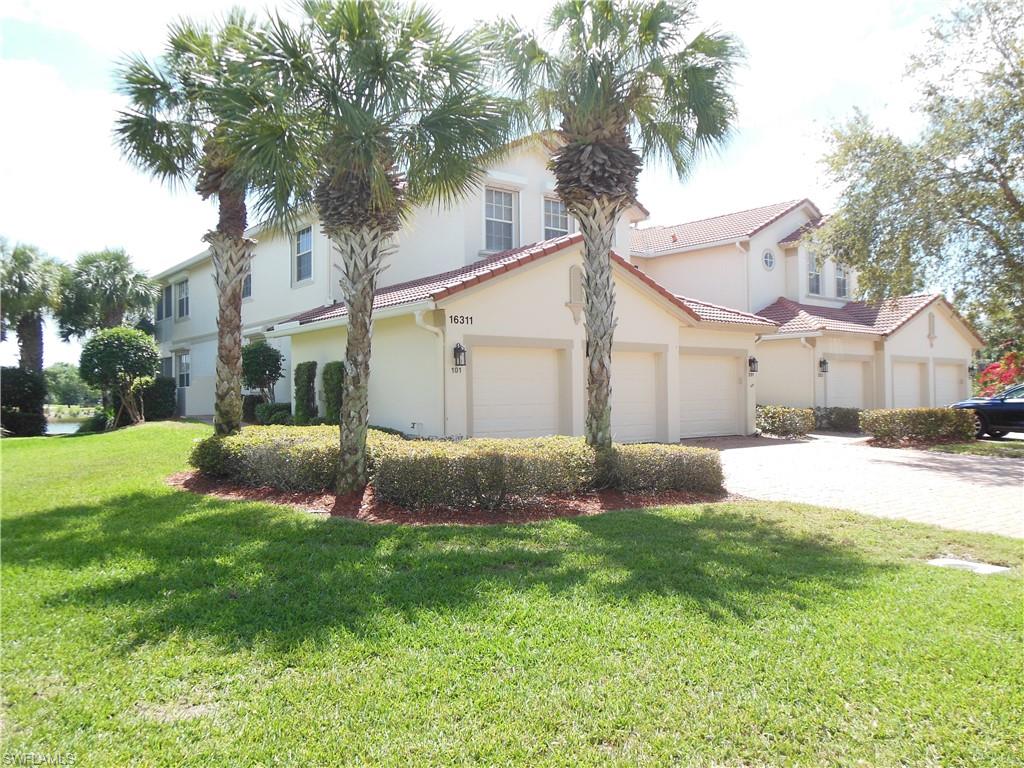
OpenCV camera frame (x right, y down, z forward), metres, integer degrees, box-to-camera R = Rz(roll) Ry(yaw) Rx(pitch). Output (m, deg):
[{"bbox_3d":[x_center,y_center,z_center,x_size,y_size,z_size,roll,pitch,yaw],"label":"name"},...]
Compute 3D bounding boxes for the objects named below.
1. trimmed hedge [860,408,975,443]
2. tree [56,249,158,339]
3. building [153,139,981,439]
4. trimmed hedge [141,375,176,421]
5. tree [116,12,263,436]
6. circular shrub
[{"bbox_3d":[10.499,1.026,19.100,1.000,0.750,2.500,0,-1,-39],"label":"trimmed hedge"},{"bbox_3d":[-15.042,-1.880,27.500,3.700,6.400,3.700,0,-1,-39],"label":"tree"},{"bbox_3d":[0.504,-2.760,30.834,25.000,8.600,25.000,0,-1,-39],"label":"building"},{"bbox_3d":[-13.863,0.520,29.000,1.400,1.650,1.600,0,-1,-39],"label":"trimmed hedge"},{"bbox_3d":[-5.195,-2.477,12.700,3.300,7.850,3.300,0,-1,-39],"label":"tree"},{"bbox_3d":[-13.004,-0.315,24.500,2.500,3.200,2.500,0,-1,-39],"label":"circular shrub"}]

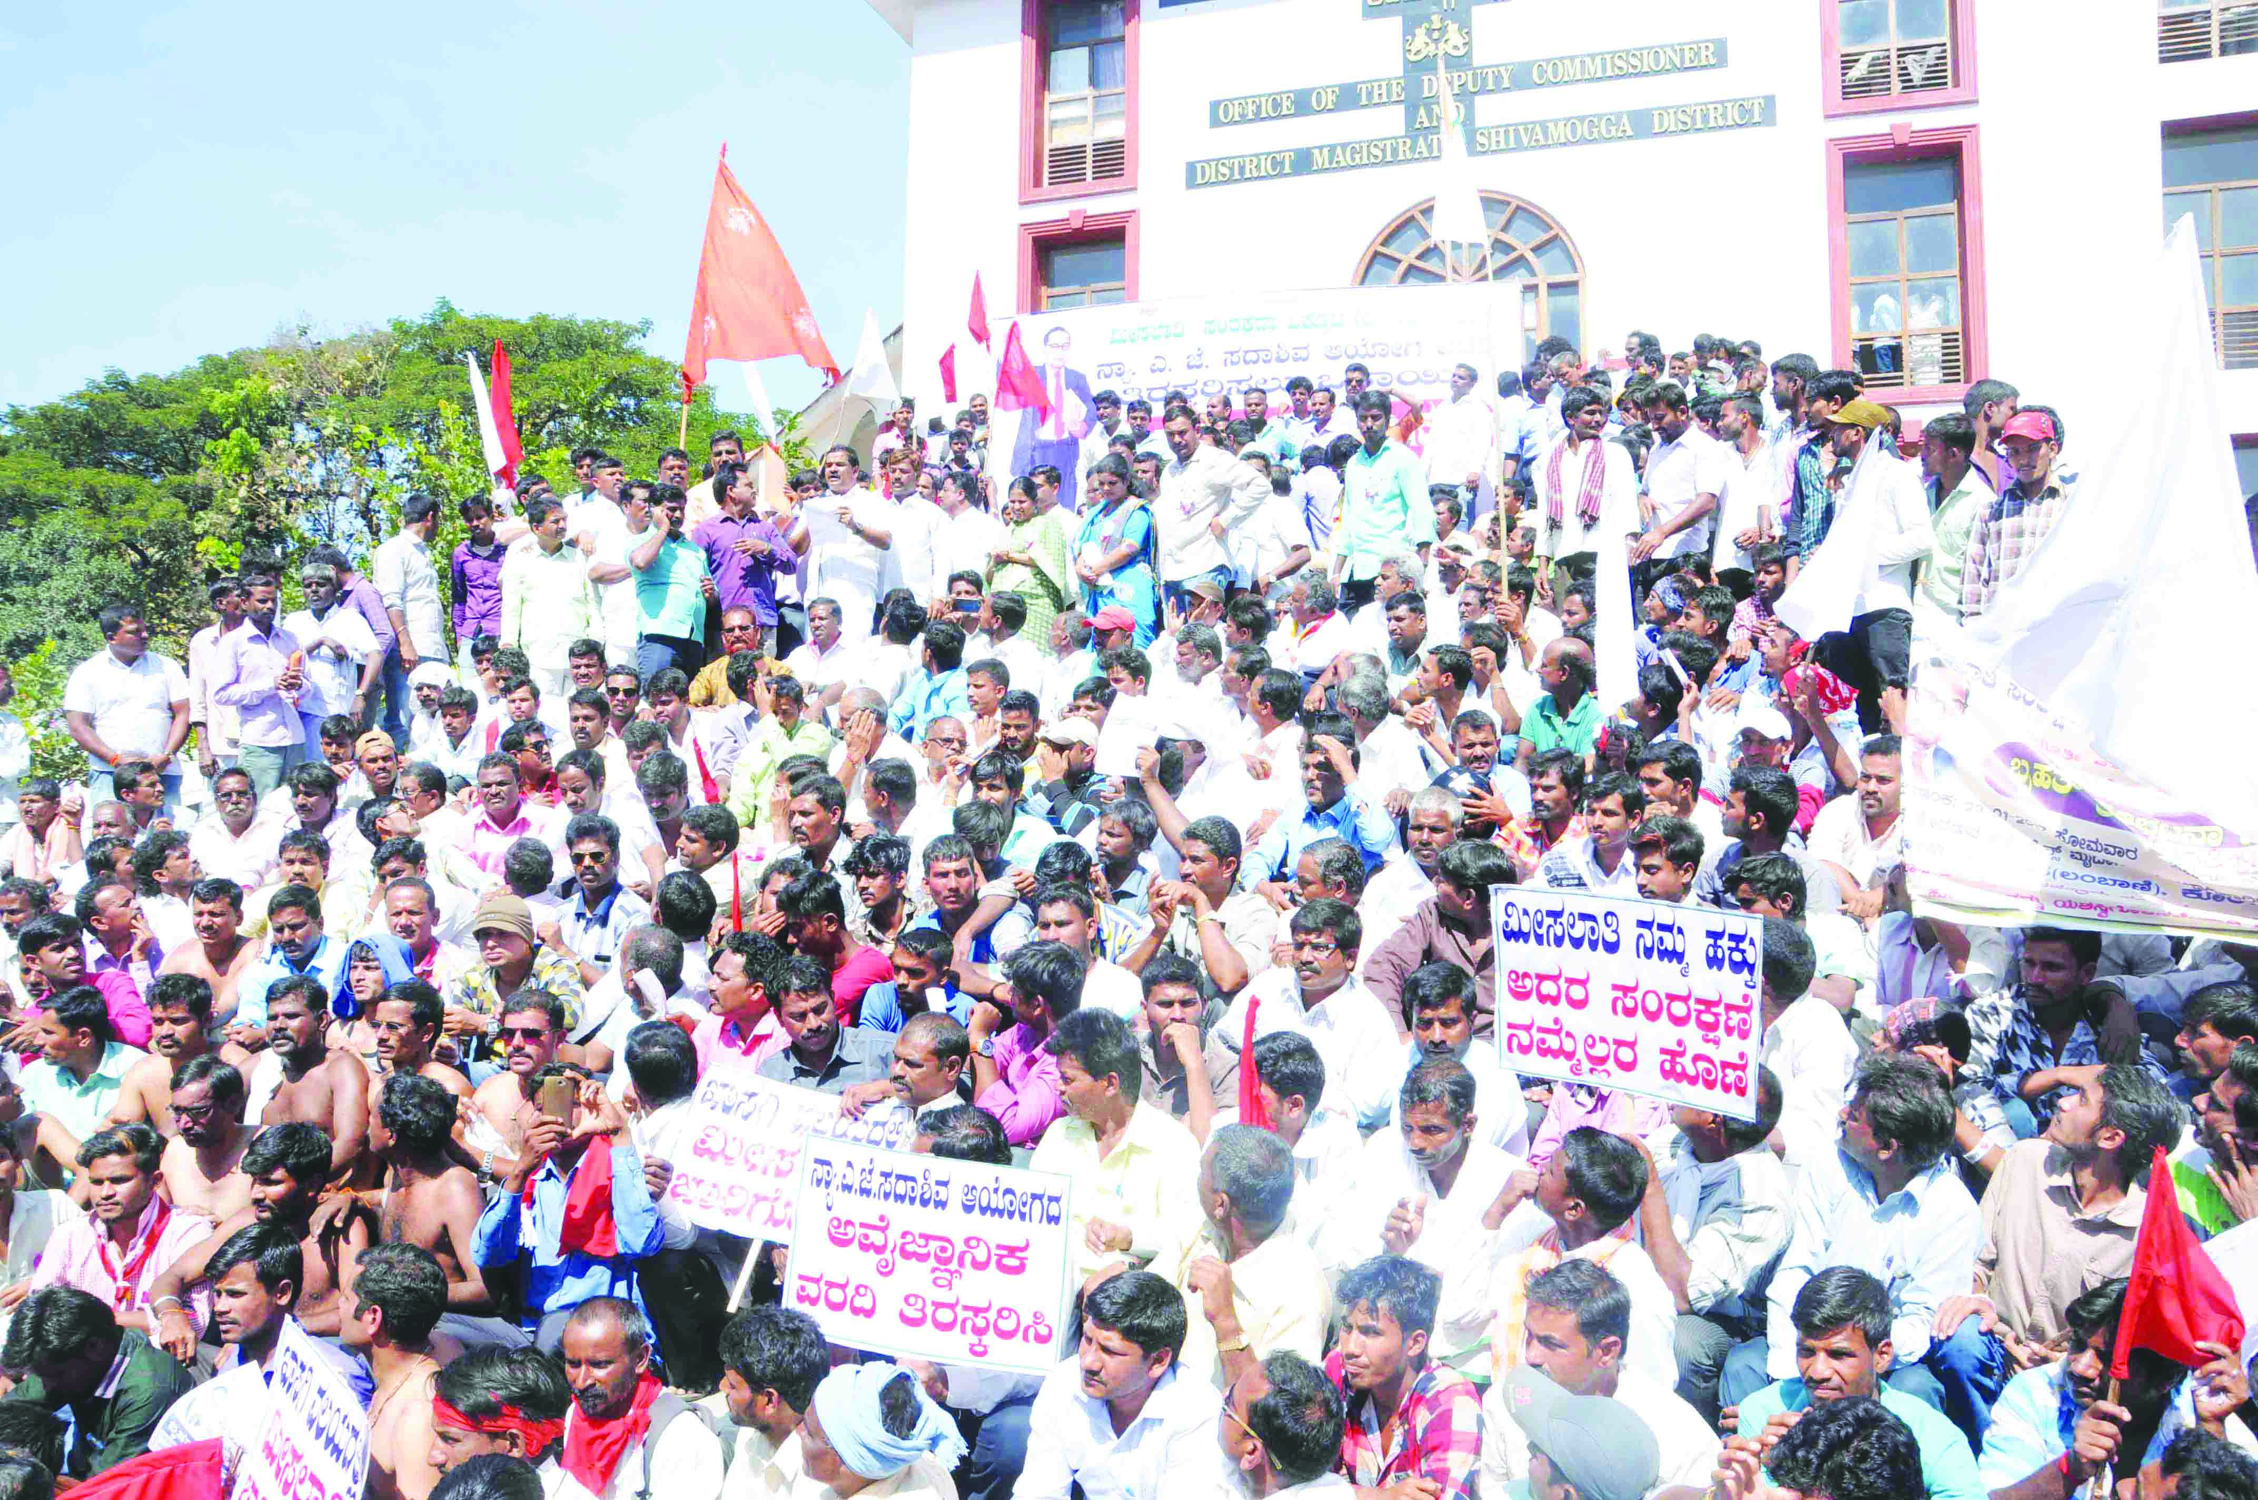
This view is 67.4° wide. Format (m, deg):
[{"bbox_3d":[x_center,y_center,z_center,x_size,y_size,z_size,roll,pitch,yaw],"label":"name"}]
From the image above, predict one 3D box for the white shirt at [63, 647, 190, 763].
[{"bbox_3d":[-4.299,-0.163,7.250,0.540,0.570,0.320,5,-7,-33],"label":"white shirt"}]

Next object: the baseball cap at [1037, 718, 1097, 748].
[{"bbox_3d":[-0.211,-0.059,5.950,0.250,0.115,0.180,4,-6,-34],"label":"baseball cap"}]

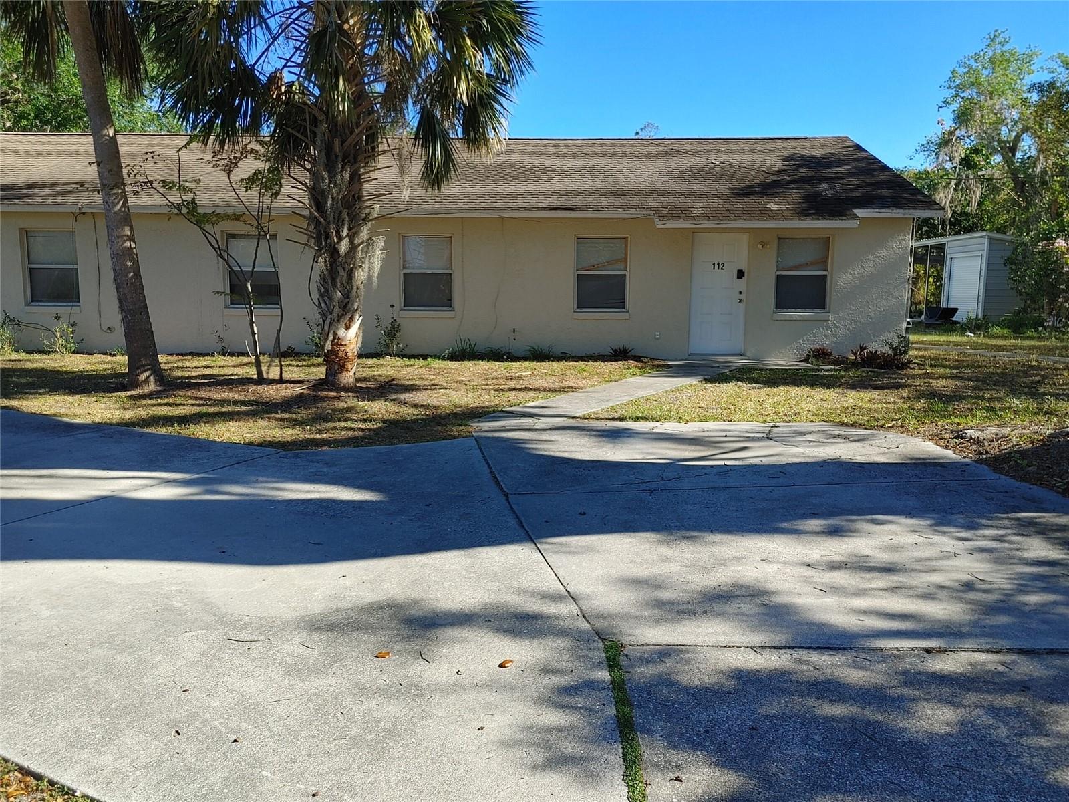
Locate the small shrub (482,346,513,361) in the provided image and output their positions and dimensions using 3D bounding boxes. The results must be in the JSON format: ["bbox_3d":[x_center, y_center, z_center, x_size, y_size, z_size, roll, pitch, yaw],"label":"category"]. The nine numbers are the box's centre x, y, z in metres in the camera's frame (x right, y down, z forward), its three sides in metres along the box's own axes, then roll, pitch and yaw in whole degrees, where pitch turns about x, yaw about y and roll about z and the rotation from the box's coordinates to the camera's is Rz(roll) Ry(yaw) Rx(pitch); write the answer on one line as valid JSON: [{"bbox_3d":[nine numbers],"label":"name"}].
[{"bbox_3d":[-0.609,-0.788,13.300,0.540,0.236,0.432,0,8,0],"label":"small shrub"}]

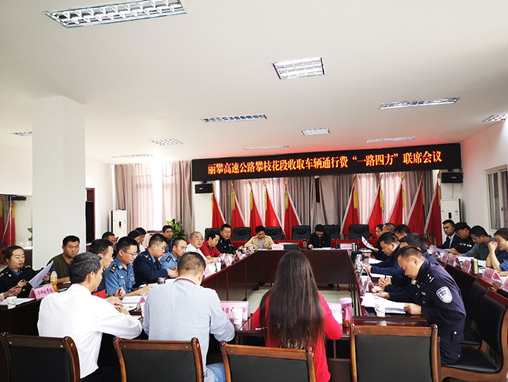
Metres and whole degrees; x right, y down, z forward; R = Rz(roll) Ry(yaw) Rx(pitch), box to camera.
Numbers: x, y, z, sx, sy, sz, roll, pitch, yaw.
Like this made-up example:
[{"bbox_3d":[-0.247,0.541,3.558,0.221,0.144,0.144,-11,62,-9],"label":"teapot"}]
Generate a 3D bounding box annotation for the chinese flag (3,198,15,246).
[{"bbox_3d":[-8.360,1.197,13.594,0.520,1.900,0.260,-2,-3,12],"label":"chinese flag"}]

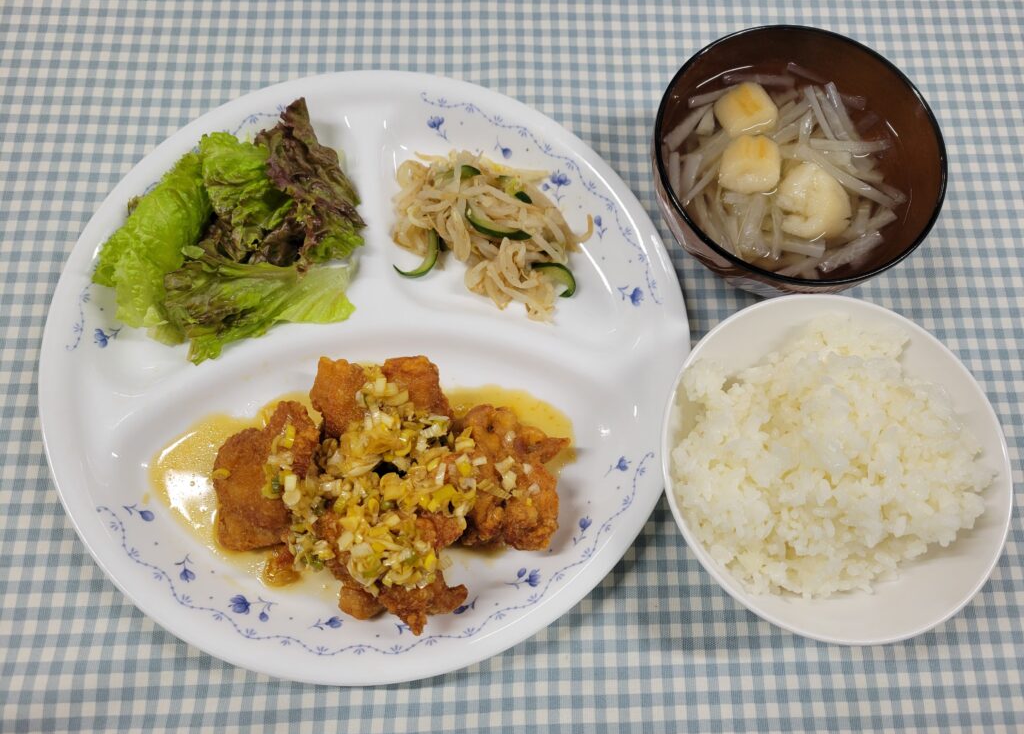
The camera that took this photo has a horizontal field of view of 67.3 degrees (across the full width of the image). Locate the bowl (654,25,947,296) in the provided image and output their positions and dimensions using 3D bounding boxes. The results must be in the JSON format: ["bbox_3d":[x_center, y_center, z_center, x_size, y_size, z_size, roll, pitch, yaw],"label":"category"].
[{"bbox_3d":[0.108,-0.073,0.321,0.110,0.067,0.110,1,73,-2],"label":"bowl"}]

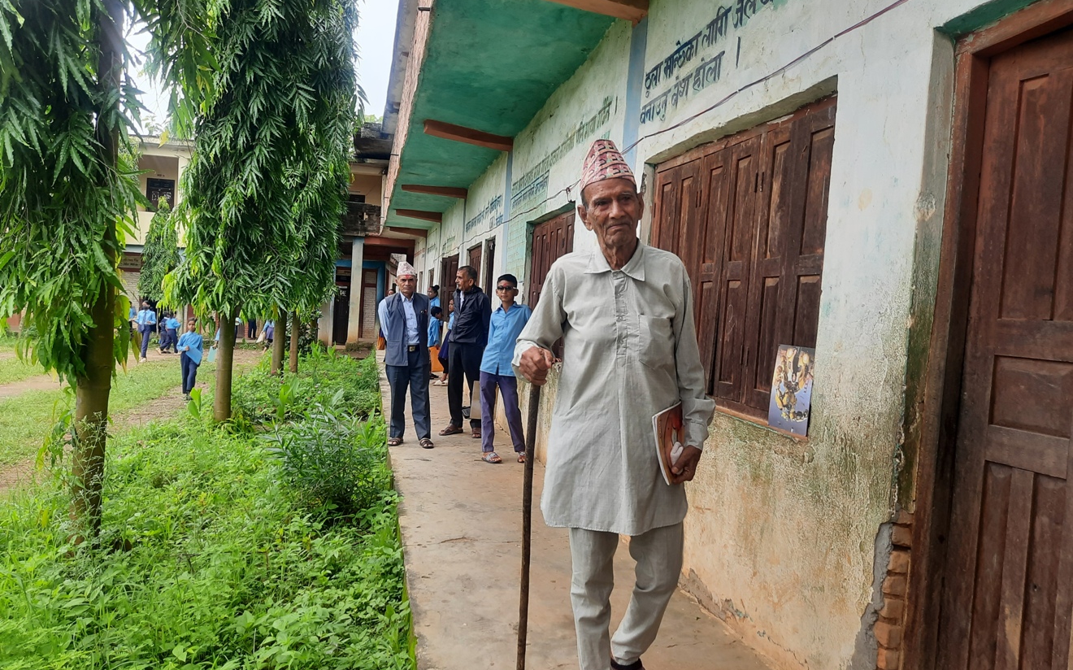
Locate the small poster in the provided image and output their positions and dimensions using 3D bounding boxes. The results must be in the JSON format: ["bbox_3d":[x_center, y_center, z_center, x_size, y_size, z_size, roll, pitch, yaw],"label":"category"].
[{"bbox_3d":[0.922,0.195,2.790,0.012,0.305,0.240,7,1,-13],"label":"small poster"}]

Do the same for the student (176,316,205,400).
[{"bbox_3d":[-5.585,0.385,12.500,0.410,1.310,0.280,3,2,-21],"label":"student"}]

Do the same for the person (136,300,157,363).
[{"bbox_3d":[-9.064,-0.078,18.000,0.470,1.460,0.360,4,2,-7],"label":"person"}]

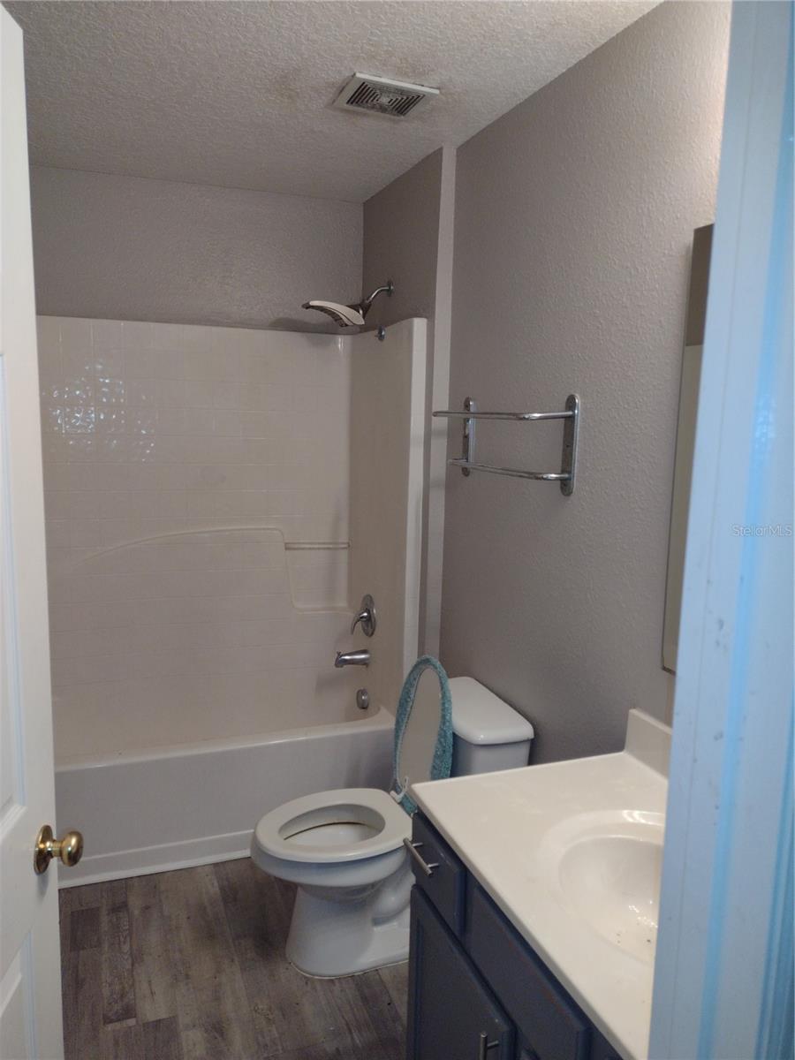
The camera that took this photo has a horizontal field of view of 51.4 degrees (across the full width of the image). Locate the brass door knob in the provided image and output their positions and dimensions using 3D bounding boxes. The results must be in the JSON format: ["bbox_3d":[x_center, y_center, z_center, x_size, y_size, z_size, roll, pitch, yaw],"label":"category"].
[{"bbox_3d":[-0.487,0.466,1.206,0.056,0.066,0.066,1,9,-3],"label":"brass door knob"}]

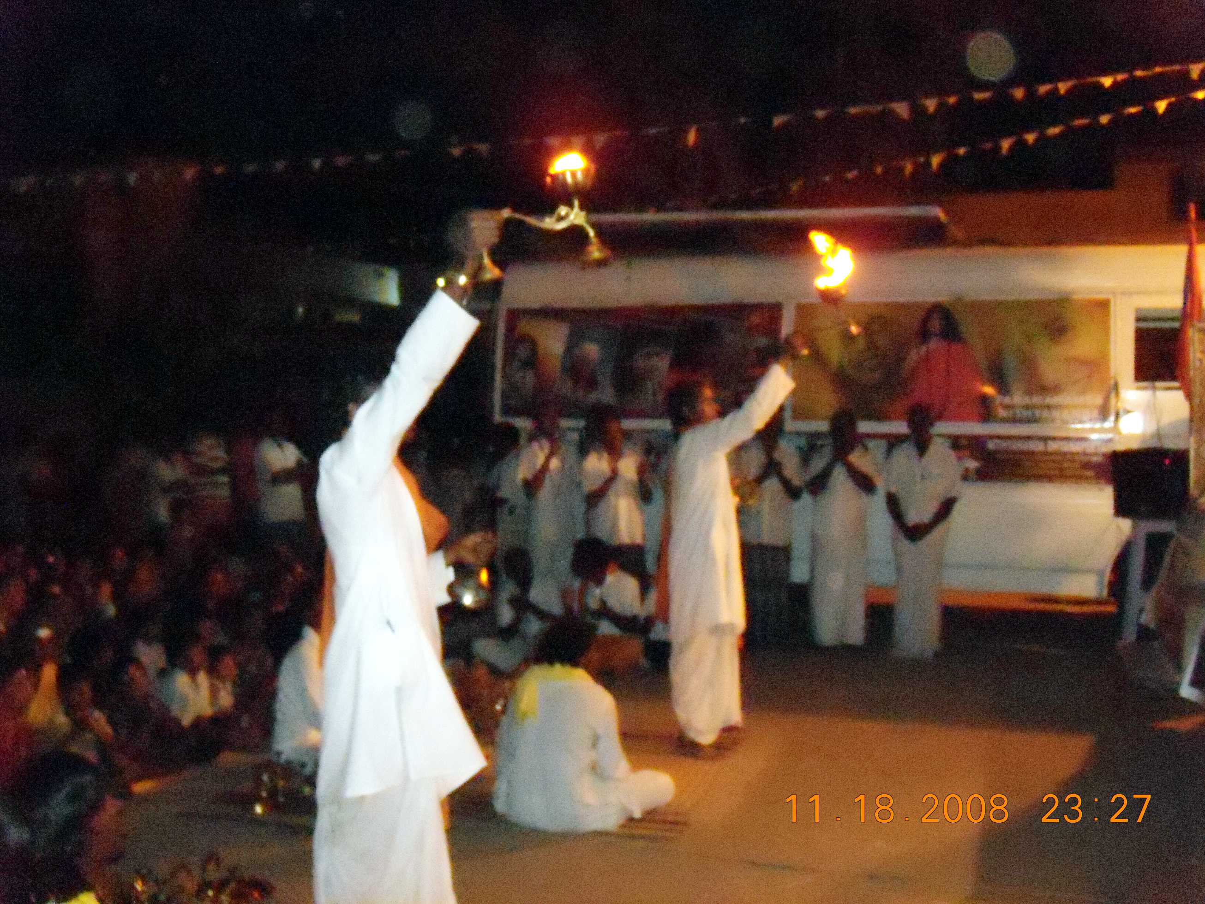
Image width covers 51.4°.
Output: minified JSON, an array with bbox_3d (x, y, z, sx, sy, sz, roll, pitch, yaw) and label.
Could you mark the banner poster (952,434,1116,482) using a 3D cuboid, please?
[{"bbox_3d":[3.057,0.054,8.941,1.123,0.342,0.050,1,0,14],"label":"banner poster"}]

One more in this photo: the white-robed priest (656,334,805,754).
[{"bbox_3d":[0.599,0.414,5.800,0.640,1.930,0.520,1,0,-11],"label":"white-robed priest"}]

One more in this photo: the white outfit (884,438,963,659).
[{"bbox_3d":[2.104,0.524,8.200,0.500,1.682,0.330,1,0,11],"label":"white outfit"}]

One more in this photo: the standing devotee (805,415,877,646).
[{"bbox_3d":[1.654,0.526,8.650,0.500,1.644,0.330,1,0,11],"label":"standing devotee"}]

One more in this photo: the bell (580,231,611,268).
[{"bbox_3d":[-0.018,-0.525,3.250,0.080,0.090,0.080,-9,3,0],"label":"bell"}]

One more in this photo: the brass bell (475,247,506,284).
[{"bbox_3d":[-0.297,-0.482,3.250,0.078,0.088,0.078,-6,3,0],"label":"brass bell"}]

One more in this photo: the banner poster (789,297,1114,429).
[{"bbox_3d":[2.498,-0.647,9.073,2.247,0.919,0.050,1,0,14],"label":"banner poster"}]

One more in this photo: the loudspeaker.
[{"bbox_3d":[3.598,0.211,8.250,0.480,0.465,0.400,1,0,14],"label":"loudspeaker"}]

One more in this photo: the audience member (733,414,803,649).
[{"bbox_3d":[1.140,0.533,8.650,0.490,1.644,0.330,1,0,6],"label":"audience member"}]

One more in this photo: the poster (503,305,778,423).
[{"bbox_3d":[0.263,-0.682,9.610,2.212,0.880,0.050,1,0,14],"label":"poster"}]

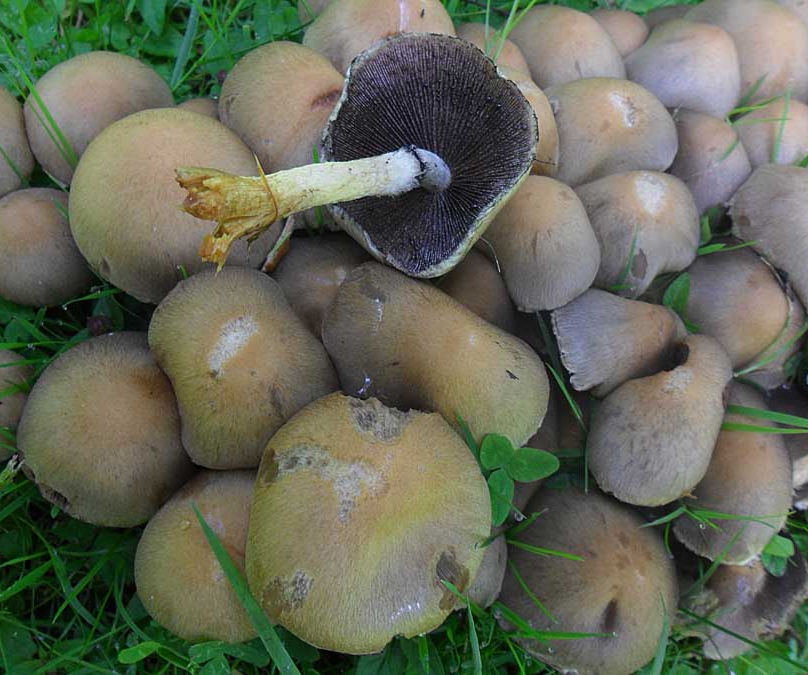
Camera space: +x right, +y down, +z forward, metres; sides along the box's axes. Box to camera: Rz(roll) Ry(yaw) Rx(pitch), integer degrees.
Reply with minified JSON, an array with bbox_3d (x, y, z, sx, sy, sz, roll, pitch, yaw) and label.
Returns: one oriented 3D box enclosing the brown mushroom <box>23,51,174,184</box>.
[{"bbox_3d":[-0.152,-0.113,0.341,0.073,0.046,0.073,-1,52,1],"label":"brown mushroom"}]

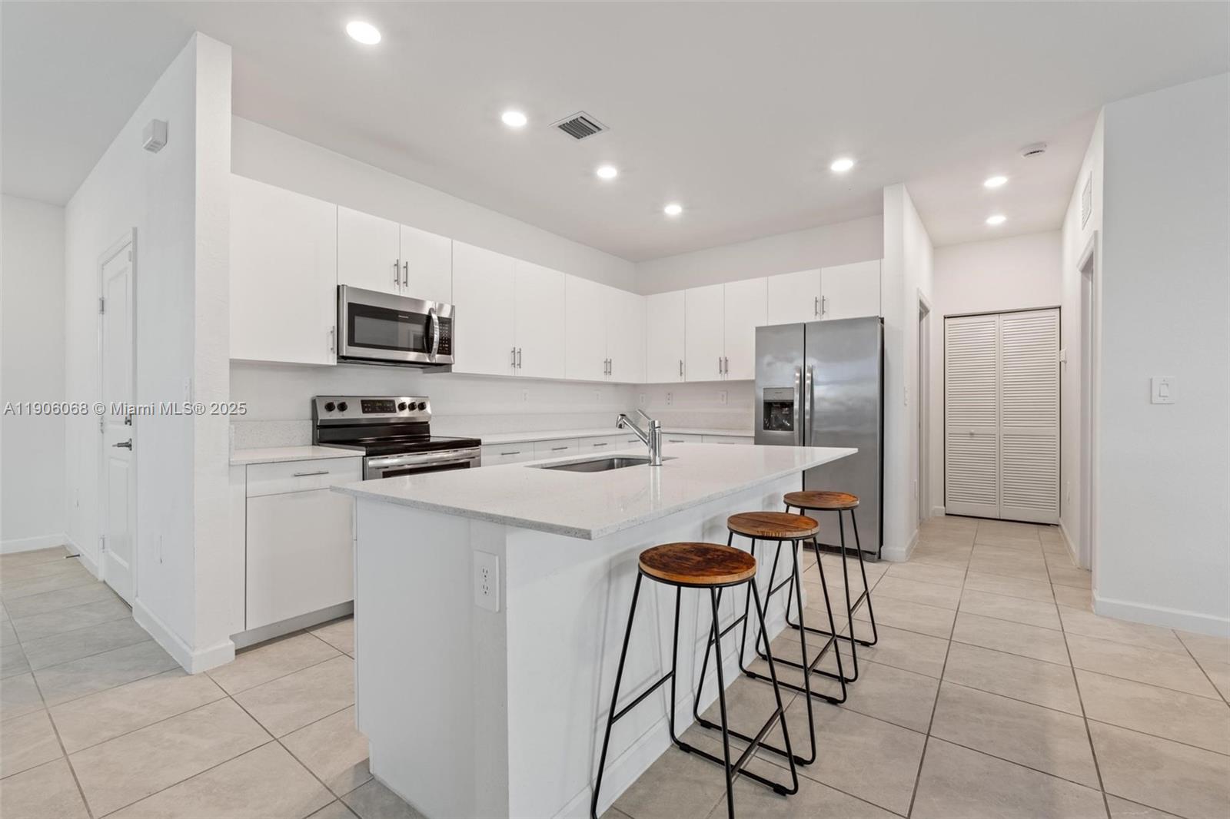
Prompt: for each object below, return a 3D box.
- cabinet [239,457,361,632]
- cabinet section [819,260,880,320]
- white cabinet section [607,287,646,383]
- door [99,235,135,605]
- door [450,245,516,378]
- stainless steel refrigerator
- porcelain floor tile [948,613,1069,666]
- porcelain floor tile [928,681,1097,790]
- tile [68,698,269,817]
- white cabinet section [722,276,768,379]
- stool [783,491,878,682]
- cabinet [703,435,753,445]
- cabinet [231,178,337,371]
[{"bbox_3d":[-1.759,0.637,2.728,0.610,0.775,0.535,0,0,37],"label":"cabinet"},{"bbox_3d":[1.913,-0.951,4.151,0.455,0.454,0.024,0,1,37],"label":"cabinet section"},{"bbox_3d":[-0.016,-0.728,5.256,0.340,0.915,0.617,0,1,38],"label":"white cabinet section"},{"bbox_3d":[-2.980,0.093,3.101,0.920,2.060,0.055,0,1,37],"label":"door"},{"bbox_3d":[-0.958,-0.714,3.763,0.022,0.914,0.573,0,0,37],"label":"door"},{"bbox_3d":[1.736,0.220,4.231,0.915,1.780,0.820,0,0,37],"label":"stainless steel refrigerator"},{"bbox_3d":[1.953,1.133,2.545,0.442,0.010,0.450,0,1,37],"label":"porcelain floor tile"},{"bbox_3d":[1.386,1.121,1.803,0.445,0.010,0.445,0,0,37],"label":"porcelain floor tile"},{"bbox_3d":[-1.476,1.131,1.709,0.445,0.010,0.445,0,0,37],"label":"tile"},{"bbox_3d":[1.215,-0.731,4.737,0.416,0.914,0.022,0,0,37],"label":"white cabinet section"},{"bbox_3d":[0.944,0.764,2.371,0.420,0.705,0.420,0,0,37],"label":"stool"},{"bbox_3d":[1.173,0.670,4.730,0.476,0.880,0.630,0,1,37],"label":"cabinet"},{"bbox_3d":[-1.873,-0.704,2.805,0.327,0.914,0.534,0,0,37],"label":"cabinet"}]

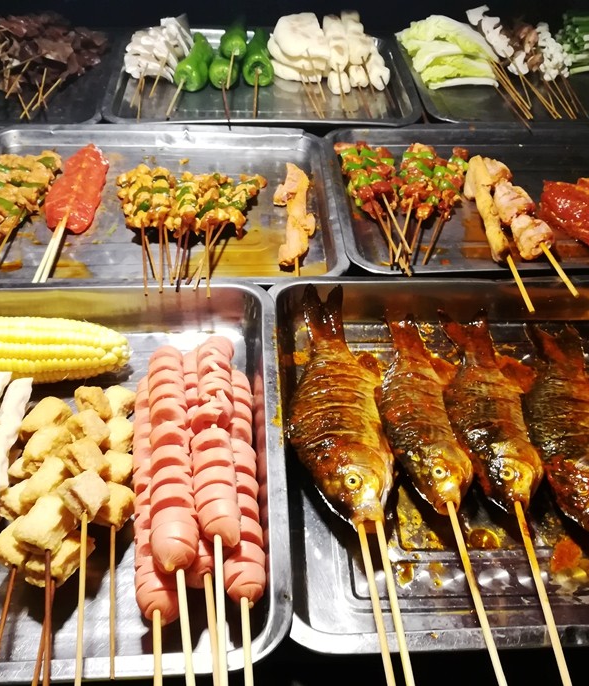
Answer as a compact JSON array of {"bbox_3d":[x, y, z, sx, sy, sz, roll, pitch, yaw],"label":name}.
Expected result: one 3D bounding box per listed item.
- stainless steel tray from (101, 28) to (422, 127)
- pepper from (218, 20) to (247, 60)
[{"bbox_3d":[-0.040,-0.337,0.891,0.382,0.029,0.293,-1,44,-5],"label":"stainless steel tray"},{"bbox_3d":[-0.074,-0.398,0.888,0.035,0.035,0.087,4,44,0],"label":"pepper"}]

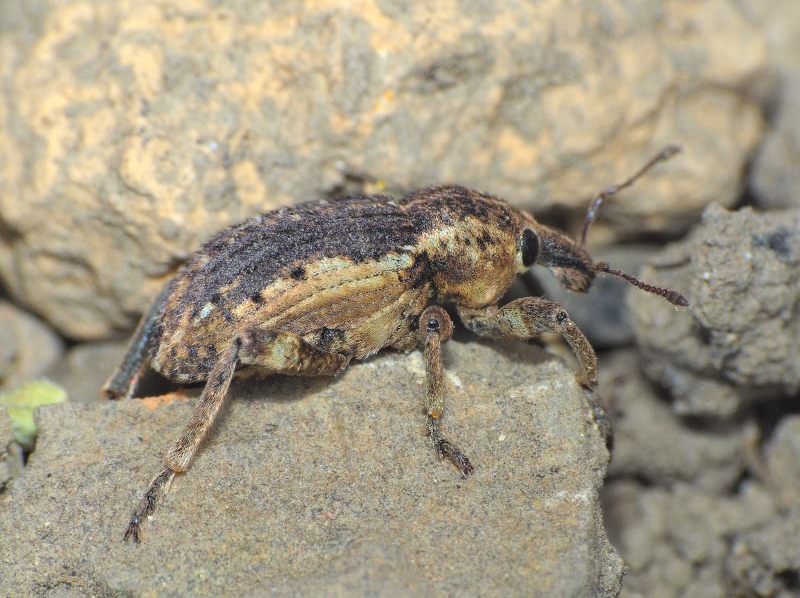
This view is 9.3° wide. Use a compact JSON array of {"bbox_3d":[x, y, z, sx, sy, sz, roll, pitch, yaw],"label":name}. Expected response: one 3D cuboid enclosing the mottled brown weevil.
[{"bbox_3d":[0.000,0.000,0.100,0.013,0.005,0.007,-13,25,-2],"label":"mottled brown weevil"}]

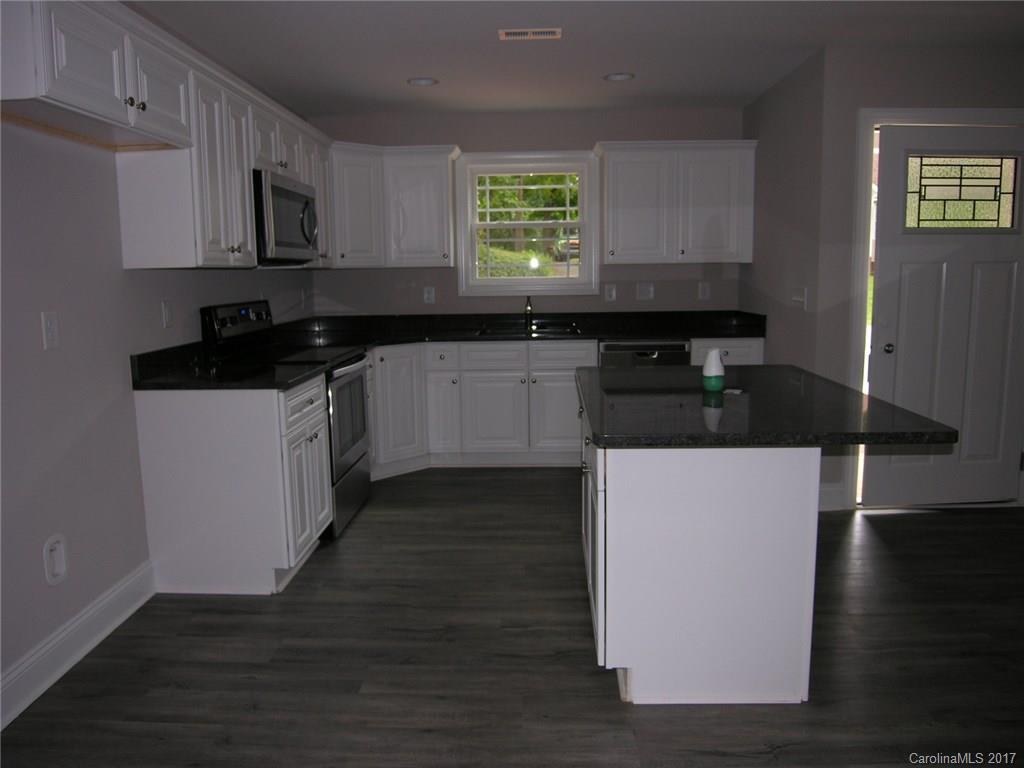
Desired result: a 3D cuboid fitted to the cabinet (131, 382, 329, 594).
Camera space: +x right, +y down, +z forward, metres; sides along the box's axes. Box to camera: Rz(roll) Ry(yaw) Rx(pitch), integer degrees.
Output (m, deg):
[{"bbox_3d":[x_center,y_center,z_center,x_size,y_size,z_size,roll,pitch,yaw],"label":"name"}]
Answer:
[{"bbox_3d":[-1.213,0.407,3.237,0.609,0.878,0.585,0,9,2],"label":"cabinet"}]

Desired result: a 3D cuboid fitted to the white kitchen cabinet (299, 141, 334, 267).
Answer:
[{"bbox_3d":[-1.332,-1.090,4.354,0.325,0.755,0.530,0,9,2],"label":"white kitchen cabinet"}]

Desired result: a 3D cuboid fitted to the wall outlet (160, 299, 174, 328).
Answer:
[{"bbox_3d":[-1.530,-0.312,3.172,0.010,0.118,0.073,0,9,2],"label":"wall outlet"}]

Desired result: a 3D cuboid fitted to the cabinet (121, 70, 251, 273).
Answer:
[{"bbox_3d":[-1.380,-0.877,3.050,0.325,0.755,0.595,0,9,2],"label":"cabinet"}]

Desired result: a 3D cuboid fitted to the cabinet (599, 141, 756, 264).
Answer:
[{"bbox_3d":[1.125,-1.234,4.923,1.027,0.793,0.345,0,9,2],"label":"cabinet"}]

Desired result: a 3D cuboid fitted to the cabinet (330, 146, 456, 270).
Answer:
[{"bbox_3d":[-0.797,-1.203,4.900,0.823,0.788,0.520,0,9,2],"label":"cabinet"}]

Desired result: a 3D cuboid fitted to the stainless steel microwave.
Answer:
[{"bbox_3d":[-1.317,-0.854,3.732,0.400,0.420,0.757,0,9,2],"label":"stainless steel microwave"}]

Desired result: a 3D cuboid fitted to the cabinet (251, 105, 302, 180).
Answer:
[{"bbox_3d":[-1.354,-1.201,3.643,0.325,0.305,0.757,0,9,2],"label":"cabinet"}]

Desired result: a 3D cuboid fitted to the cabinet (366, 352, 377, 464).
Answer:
[{"bbox_3d":[-1.172,0.224,4.416,0.625,0.878,0.230,0,9,2],"label":"cabinet"}]

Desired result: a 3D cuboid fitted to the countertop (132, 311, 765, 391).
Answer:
[{"bbox_3d":[0.062,-0.252,4.032,3.116,0.140,2.485,0,9,2],"label":"countertop"}]

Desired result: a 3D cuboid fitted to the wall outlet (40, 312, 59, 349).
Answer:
[{"bbox_3d":[-1.544,-0.179,2.388,0.012,0.118,0.075,0,9,2],"label":"wall outlet"}]

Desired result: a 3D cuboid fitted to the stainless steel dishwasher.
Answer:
[{"bbox_3d":[0.886,0.100,5.024,0.602,0.860,0.610,0,9,2],"label":"stainless steel dishwasher"}]

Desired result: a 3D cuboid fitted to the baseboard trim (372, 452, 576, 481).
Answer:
[{"bbox_3d":[-0.169,0.545,4.743,1.482,0.115,0.355,0,9,2],"label":"baseboard trim"}]

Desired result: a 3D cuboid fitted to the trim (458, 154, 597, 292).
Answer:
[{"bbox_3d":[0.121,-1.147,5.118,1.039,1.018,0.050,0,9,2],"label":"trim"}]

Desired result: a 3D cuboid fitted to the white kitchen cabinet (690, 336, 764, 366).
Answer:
[{"bbox_3d":[1.432,0.096,5.013,0.482,0.878,0.630,0,9,2],"label":"white kitchen cabinet"}]

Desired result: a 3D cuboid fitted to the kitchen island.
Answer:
[{"bbox_3d":[0.726,0.479,2.525,0.934,0.914,1.174,0,9,2],"label":"kitchen island"}]

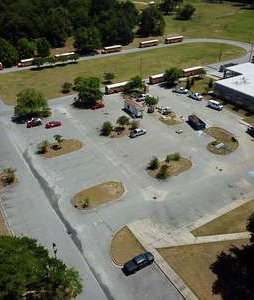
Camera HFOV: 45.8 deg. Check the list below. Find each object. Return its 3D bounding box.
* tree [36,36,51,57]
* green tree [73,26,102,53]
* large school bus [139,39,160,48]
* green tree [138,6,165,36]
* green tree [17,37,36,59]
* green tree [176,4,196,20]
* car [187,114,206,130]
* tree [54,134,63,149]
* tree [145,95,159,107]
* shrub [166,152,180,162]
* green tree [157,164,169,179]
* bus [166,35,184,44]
[{"bbox_3d":[-45.010,-55.530,162.340,7.750,10.450,7.750,-1,33,0],"label":"tree"},{"bbox_3d":[-23.512,-66.377,180.279,15.500,14.000,15.500,-2,32,0],"label":"green tree"},{"bbox_3d":[14.035,-66.647,188.919,11.929,3.084,2.450,-10,33,-12],"label":"large school bus"},{"bbox_3d":[16.937,-89.597,210.273,19.869,18.951,19.869,-2,32,0],"label":"green tree"},{"bbox_3d":[-52.800,-53.460,158.280,8.410,11.490,8.410,-1,33,0],"label":"green tree"},{"bbox_3d":[51.980,-118.510,257.780,14.000,11.000,14.000,-1,32,0],"label":"green tree"},{"bbox_3d":[21.340,-8.510,92.510,2.300,2.250,6.100,-10,33,-14],"label":"car"},{"bbox_3d":[-18.780,-2.550,82.860,2.400,3.300,2.400,-18,36,-26],"label":"tree"},{"bbox_3d":[8.860,-16.440,104.850,4.500,5.420,4.500,-1,33,0],"label":"tree"},{"bbox_3d":[11.980,1.850,77.780,3.300,2.100,2.700,-1,32,0],"label":"shrub"},{"bbox_3d":[9.135,5.255,74.692,2.500,3.400,2.500,-2,32,0],"label":"green tree"},{"bbox_3d":[29.970,-68.920,188.660,11.900,3.100,2.500,-14,35,-20],"label":"bus"}]

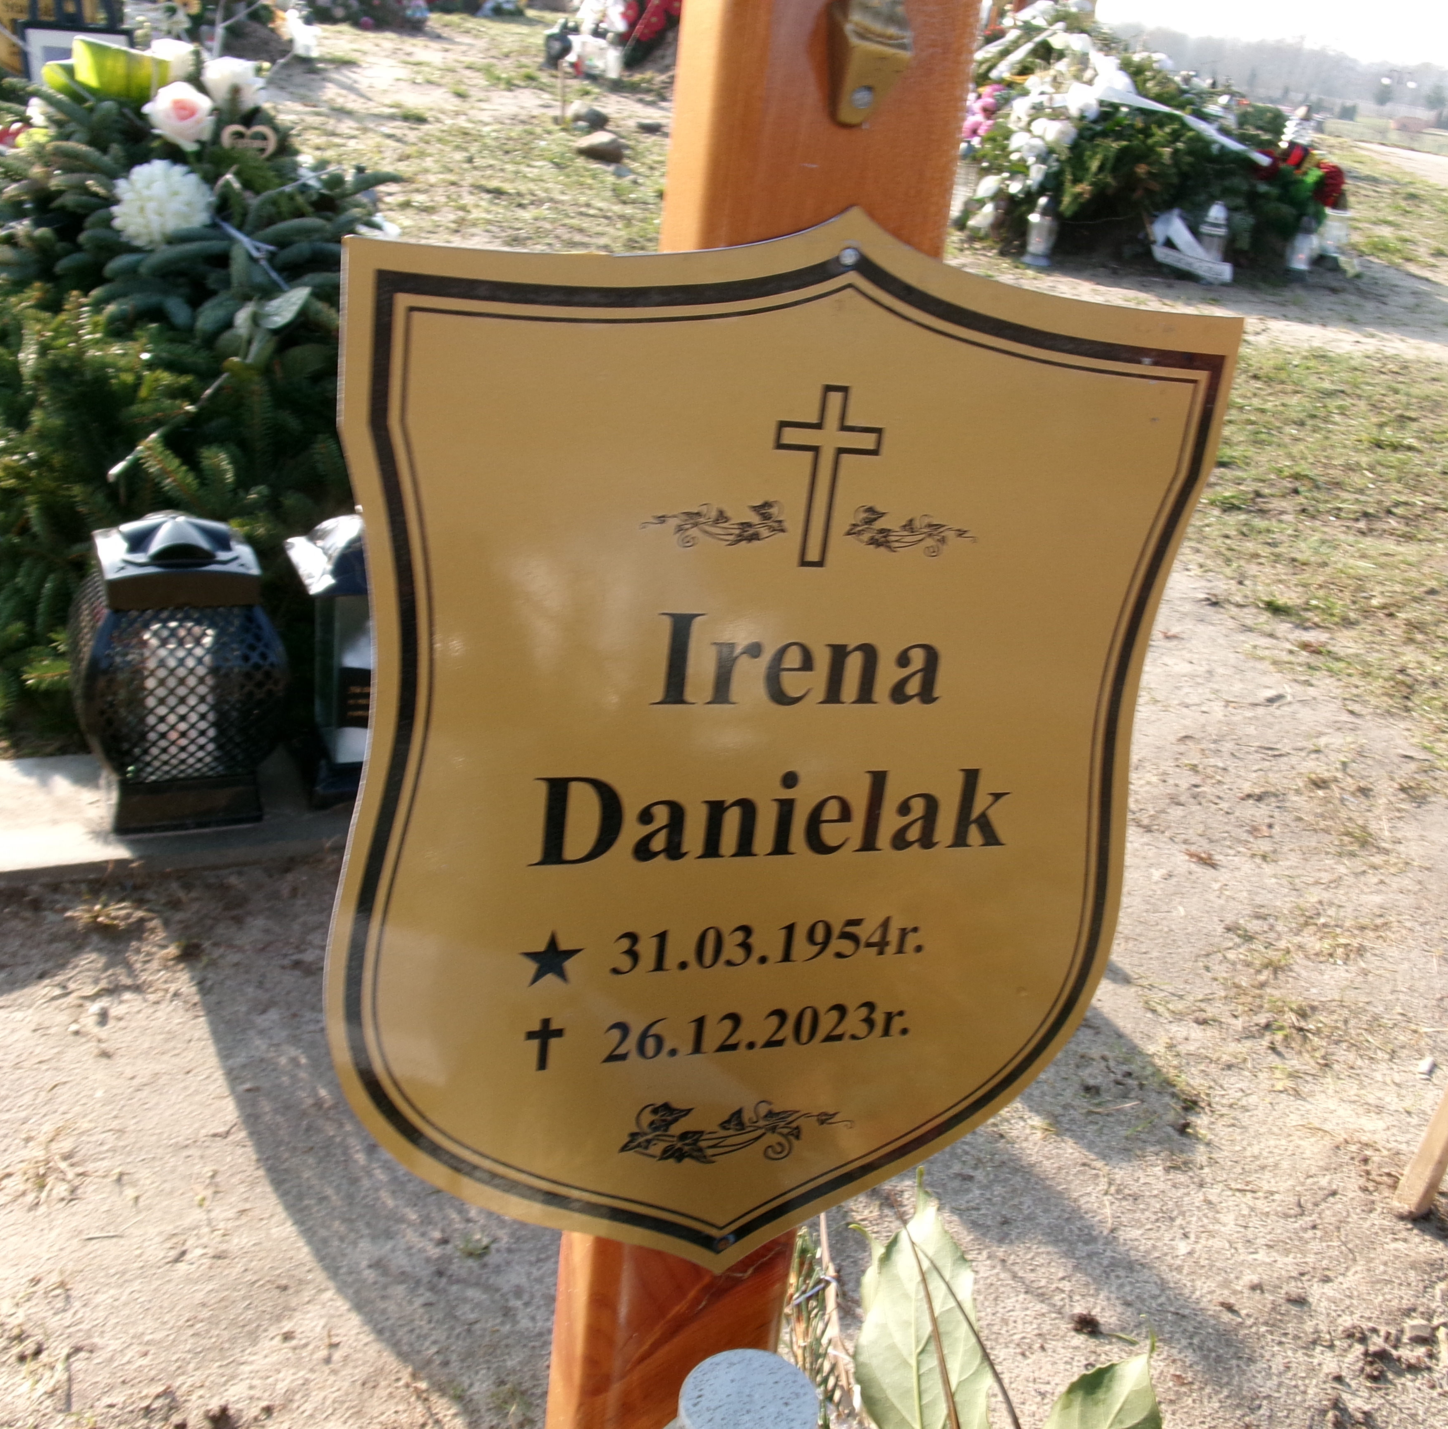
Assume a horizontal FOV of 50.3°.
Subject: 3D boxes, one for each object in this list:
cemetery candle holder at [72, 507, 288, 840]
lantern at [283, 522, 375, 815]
[{"bbox_3d":[-0.586,-0.059,1.655,0.195,0.325,0.195,-5,27,-26],"label":"cemetery candle holder"},{"bbox_3d":[-0.403,-0.084,1.761,0.165,0.325,0.165,-5,27,-26],"label":"lantern"}]

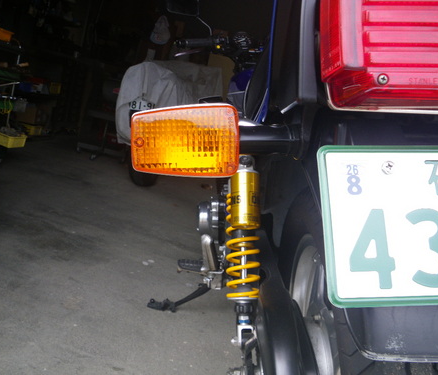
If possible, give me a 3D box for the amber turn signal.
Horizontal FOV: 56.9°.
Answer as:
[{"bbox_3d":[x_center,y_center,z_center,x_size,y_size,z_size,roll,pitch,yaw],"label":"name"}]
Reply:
[{"bbox_3d":[-0.033,-0.046,0.395,0.098,0.064,0.062,0,8,-2],"label":"amber turn signal"}]

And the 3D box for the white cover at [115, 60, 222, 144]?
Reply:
[{"bbox_3d":[-0.431,-0.797,3.750,0.680,0.820,1.600,11,9,8],"label":"white cover"}]

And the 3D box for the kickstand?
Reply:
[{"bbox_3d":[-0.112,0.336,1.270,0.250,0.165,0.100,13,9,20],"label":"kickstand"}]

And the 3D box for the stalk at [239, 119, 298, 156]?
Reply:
[{"bbox_3d":[0.049,-0.050,0.402,0.063,0.036,0.036,0,8,-2],"label":"stalk"}]

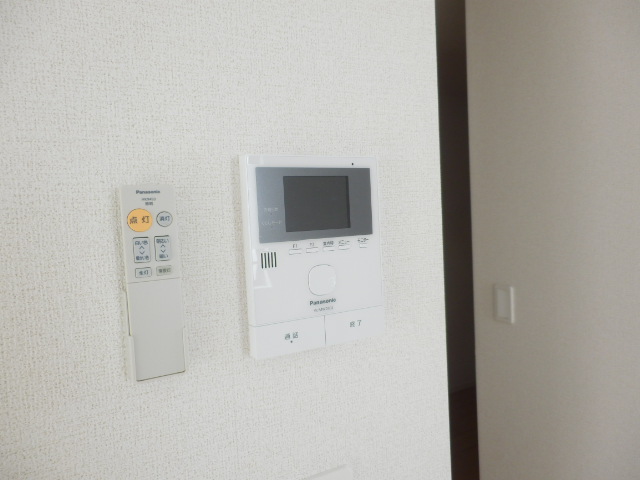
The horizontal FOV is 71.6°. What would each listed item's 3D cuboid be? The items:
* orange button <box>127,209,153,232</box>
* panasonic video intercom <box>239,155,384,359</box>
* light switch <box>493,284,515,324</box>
[{"bbox_3d":[-0.144,-0.016,0.353,0.019,0.019,0.003,-4,3,-24],"label":"orange button"},{"bbox_3d":[-0.005,0.012,0.426,0.133,0.179,0.024,-4,3,-24],"label":"panasonic video intercom"},{"bbox_3d":[0.586,0.203,1.417,0.011,0.120,0.070,-4,3,-24],"label":"light switch"}]

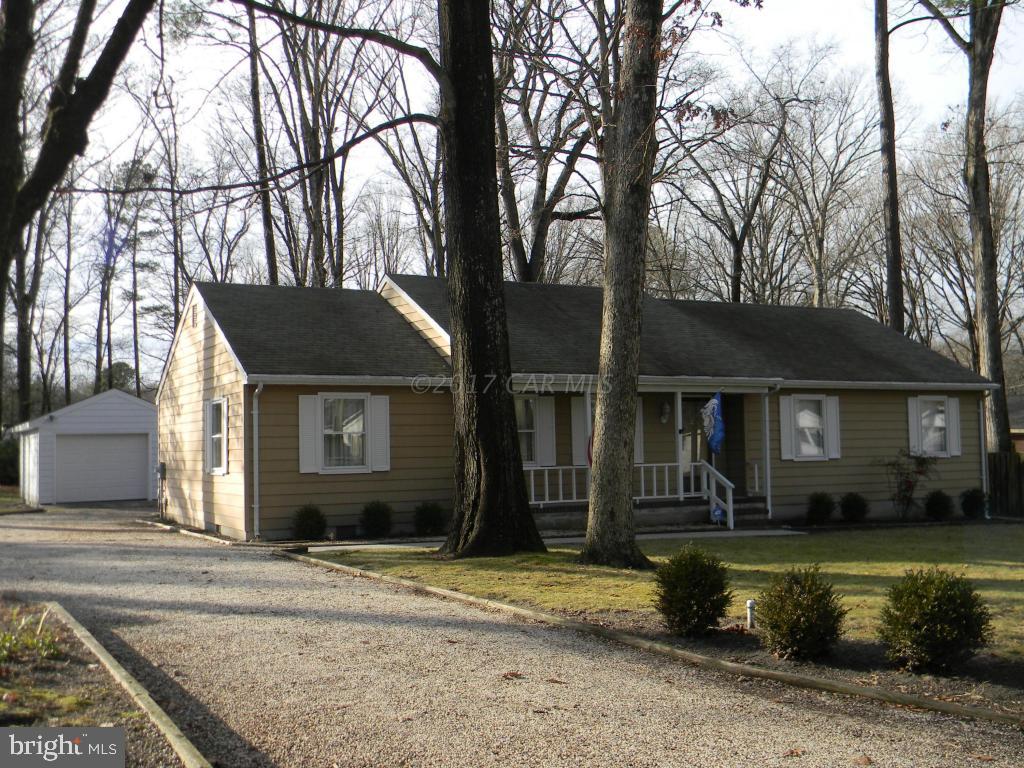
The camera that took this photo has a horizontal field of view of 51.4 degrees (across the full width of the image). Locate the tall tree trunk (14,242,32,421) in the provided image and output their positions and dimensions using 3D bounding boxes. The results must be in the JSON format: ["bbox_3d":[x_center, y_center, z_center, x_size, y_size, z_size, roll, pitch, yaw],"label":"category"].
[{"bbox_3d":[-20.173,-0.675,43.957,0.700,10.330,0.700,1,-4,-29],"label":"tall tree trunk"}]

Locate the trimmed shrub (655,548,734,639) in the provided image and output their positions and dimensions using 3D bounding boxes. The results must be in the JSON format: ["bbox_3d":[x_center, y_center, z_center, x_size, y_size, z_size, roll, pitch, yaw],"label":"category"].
[{"bbox_3d":[1.548,1.744,9.028,0.660,0.730,0.660,-1,-3,0],"label":"trimmed shrub"}]

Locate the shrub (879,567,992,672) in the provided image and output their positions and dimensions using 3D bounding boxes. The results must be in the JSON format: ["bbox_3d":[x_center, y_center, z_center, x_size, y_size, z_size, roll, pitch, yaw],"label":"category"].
[{"bbox_3d":[3.008,1.643,7.529,0.790,0.700,0.790,1,-4,-29],"label":"shrub"}]

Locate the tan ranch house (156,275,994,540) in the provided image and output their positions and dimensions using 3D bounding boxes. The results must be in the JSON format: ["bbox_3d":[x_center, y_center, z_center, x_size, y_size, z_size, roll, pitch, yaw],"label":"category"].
[{"bbox_3d":[1.953,0.440,25.581,18.720,5.530,9.700,1,-4,-29],"label":"tan ranch house"}]

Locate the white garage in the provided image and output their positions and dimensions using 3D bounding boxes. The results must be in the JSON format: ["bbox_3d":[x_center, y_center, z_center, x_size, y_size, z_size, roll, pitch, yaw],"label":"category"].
[{"bbox_3d":[-14.453,2.168,37.183,4.940,3.610,7.000,1,-4,-29],"label":"white garage"}]

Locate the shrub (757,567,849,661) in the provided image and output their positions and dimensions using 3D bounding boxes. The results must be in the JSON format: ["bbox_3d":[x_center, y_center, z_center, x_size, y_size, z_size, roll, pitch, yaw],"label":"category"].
[{"bbox_3d":[2.180,1.702,7.980,0.680,0.660,0.680,-1,-3,0],"label":"shrub"}]

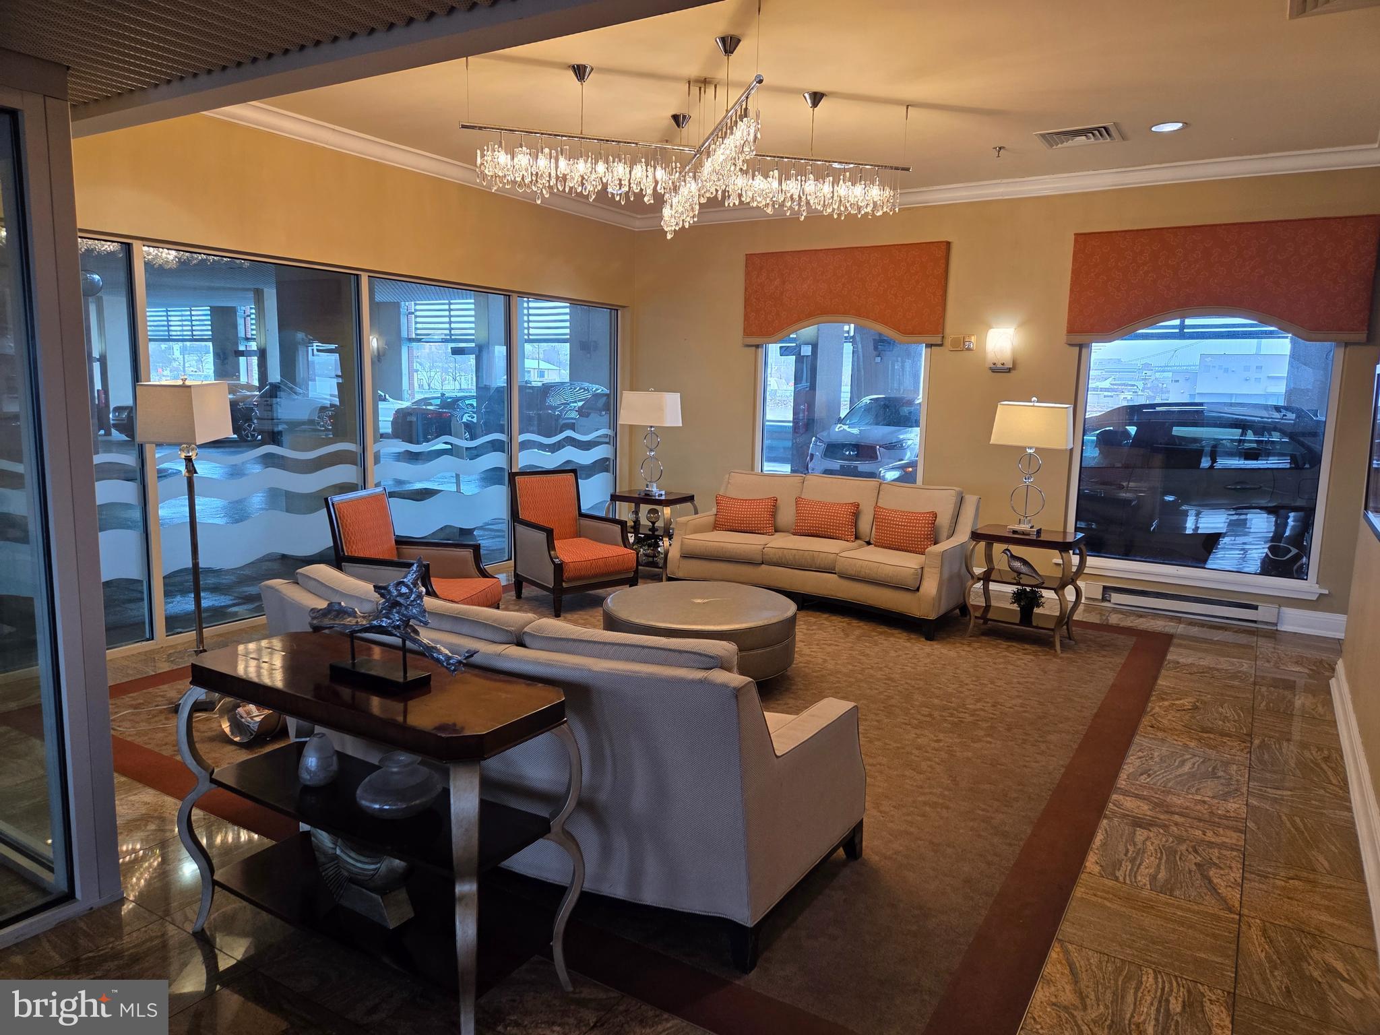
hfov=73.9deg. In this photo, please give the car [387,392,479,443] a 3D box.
[{"bbox_3d":[-6.934,-2.913,27.200,1.840,1.440,4.800,3,9,12],"label":"car"}]

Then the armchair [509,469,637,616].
[{"bbox_3d":[-0.872,0.154,6.781,0.688,0.947,0.768,-6,11,-41],"label":"armchair"}]

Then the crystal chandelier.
[{"bbox_3d":[0.054,-1.994,4.932,1.764,0.658,1.764,6,9,32],"label":"crystal chandelier"}]

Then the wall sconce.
[{"bbox_3d":[2.363,-1.272,6.971,0.176,0.332,0.100,6,9,32],"label":"wall sconce"}]

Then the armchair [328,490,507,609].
[{"bbox_3d":[-1.614,0.330,5.462,0.786,0.923,0.680,3,9,11],"label":"armchair"}]

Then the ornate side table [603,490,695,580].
[{"bbox_3d":[-0.339,0.161,7.553,0.680,0.697,0.486,6,10,32],"label":"ornate side table"}]

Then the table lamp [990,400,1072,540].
[{"bbox_3d":[2.173,-0.333,5.871,0.474,0.866,0.203,6,10,33],"label":"table lamp"}]

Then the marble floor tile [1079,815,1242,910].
[{"bbox_3d":[1.657,1.207,3.188,0.458,0.015,0.458,6,10,32],"label":"marble floor tile"}]

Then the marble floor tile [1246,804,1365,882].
[{"bbox_3d":[2.229,1.191,3.339,0.358,0.012,0.456,6,9,32],"label":"marble floor tile"}]

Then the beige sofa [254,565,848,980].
[{"bbox_3d":[-0.508,0.678,3.290,2.057,0.915,0.988,6,10,30],"label":"beige sofa"}]

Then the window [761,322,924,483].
[{"bbox_3d":[1.273,-0.836,7.922,1.571,1.912,0.100,6,10,32],"label":"window"}]

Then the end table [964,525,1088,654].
[{"bbox_3d":[2.146,0.442,5.883,0.643,0.680,0.476,6,9,32],"label":"end table"}]

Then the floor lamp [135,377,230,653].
[{"bbox_3d":[-2.366,0.128,4.385,0.268,1.583,0.335,1,8,0],"label":"floor lamp"}]

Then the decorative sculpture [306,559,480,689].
[{"bbox_3d":[-0.788,0.268,2.399,0.560,0.360,0.160,5,9,25],"label":"decorative sculpture"}]

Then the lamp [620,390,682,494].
[{"bbox_3d":[-0.316,-0.616,7.482,0.434,0.862,0.283,6,10,32],"label":"lamp"}]

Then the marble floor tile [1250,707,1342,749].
[{"bbox_3d":[2.956,1.045,4.488,0.358,0.012,0.456,6,9,32],"label":"marble floor tile"}]

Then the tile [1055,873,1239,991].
[{"bbox_3d":[1.366,1.222,2.730,0.456,0.016,0.438,6,9,32],"label":"tile"}]

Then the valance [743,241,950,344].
[{"bbox_3d":[1.277,-1.895,7.849,1.849,0.807,0.120,6,9,32],"label":"valance"}]

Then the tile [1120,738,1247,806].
[{"bbox_3d":[2.079,1.076,3.852,0.460,0.016,0.440,6,9,32],"label":"tile"}]

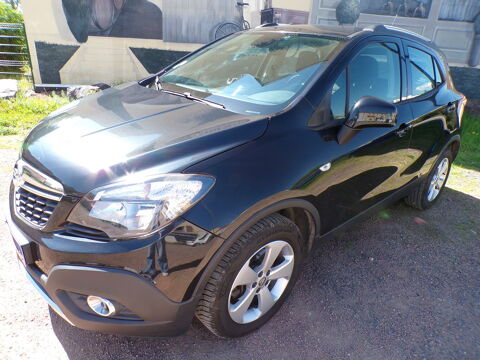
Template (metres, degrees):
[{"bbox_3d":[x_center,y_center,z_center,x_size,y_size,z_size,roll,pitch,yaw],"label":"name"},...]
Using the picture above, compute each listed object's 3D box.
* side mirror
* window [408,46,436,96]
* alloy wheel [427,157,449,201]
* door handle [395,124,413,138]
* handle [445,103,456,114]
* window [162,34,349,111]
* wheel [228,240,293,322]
[{"bbox_3d":[0.640,-0.318,1.740,0.230,0.240,0.235,-16,30,-40],"label":"side mirror"},{"bbox_3d":[1.452,-0.846,2.630,0.530,0.360,0.050,-16,9,-40],"label":"window"},{"bbox_3d":[1.944,-0.028,3.405,0.470,0.470,0.160,-16,30,-40],"label":"alloy wheel"},{"bbox_3d":[1.114,-0.340,2.277,0.220,0.055,0.055,-16,30,-40],"label":"door handle"},{"bbox_3d":[1.774,-0.620,2.815,0.220,0.055,0.055,-16,30,-40],"label":"handle"},{"bbox_3d":[0.007,-0.804,2.228,0.920,0.160,1.280,-40,44,-24],"label":"window"},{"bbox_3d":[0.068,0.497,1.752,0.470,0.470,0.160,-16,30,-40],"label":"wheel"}]

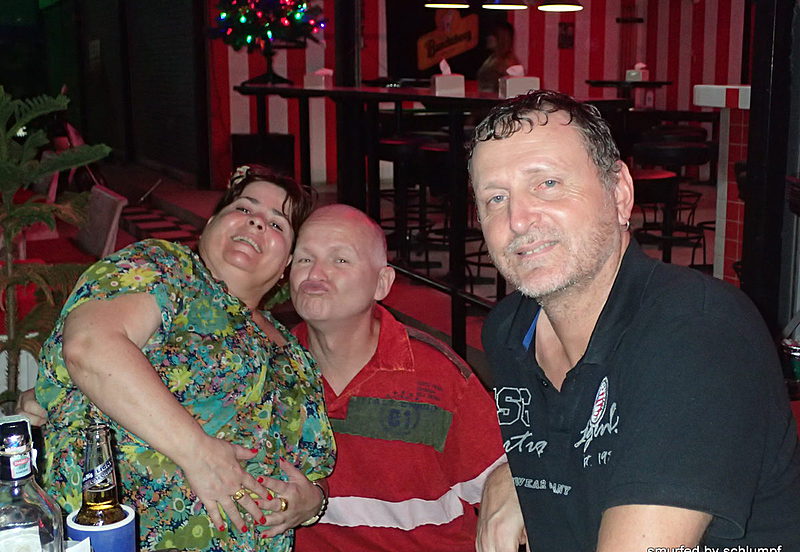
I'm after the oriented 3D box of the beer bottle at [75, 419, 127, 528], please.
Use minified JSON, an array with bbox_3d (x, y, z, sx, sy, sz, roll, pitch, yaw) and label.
[{"bbox_3d":[-0.329,0.277,1.193,0.061,0.230,0.061,-1,11,0],"label":"beer bottle"}]

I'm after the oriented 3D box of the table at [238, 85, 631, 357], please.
[{"bbox_3d":[-0.111,-0.438,5.638,0.450,1.083,3.848,-6,12,-23],"label":"table"}]

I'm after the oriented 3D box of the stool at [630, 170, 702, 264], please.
[{"bbox_3d":[1.021,-0.088,4.589,0.420,0.780,0.420,-1,11,0],"label":"stool"}]

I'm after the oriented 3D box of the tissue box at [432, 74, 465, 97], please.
[{"bbox_3d":[0.197,-0.774,4.330,0.117,0.085,0.115,-2,11,-5],"label":"tissue box"}]

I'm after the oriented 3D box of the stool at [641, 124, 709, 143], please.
[{"bbox_3d":[1.678,-0.494,6.557,0.420,0.780,0.420,-1,11,0],"label":"stool"}]

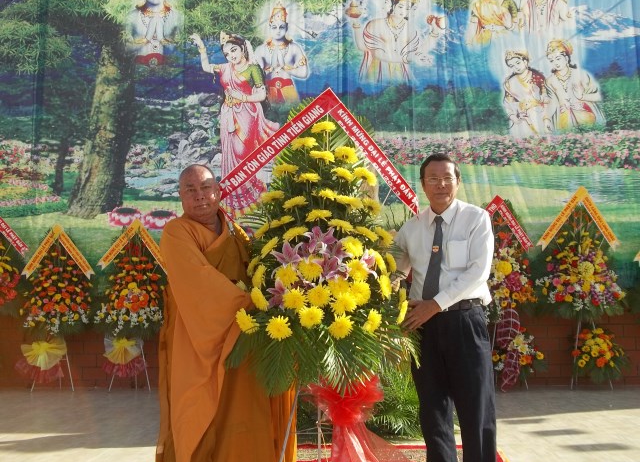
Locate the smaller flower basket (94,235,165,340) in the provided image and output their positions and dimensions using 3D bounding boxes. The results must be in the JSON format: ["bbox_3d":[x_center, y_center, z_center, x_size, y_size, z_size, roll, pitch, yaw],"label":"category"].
[{"bbox_3d":[-1.485,0.447,5.270,0.600,0.820,0.370,0,1,0],"label":"smaller flower basket"}]

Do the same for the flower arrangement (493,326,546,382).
[{"bbox_3d":[1.566,0.966,5.250,0.450,0.440,0.340,0,1,0],"label":"flower arrangement"}]

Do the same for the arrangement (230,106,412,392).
[{"bbox_3d":[-0.002,0.086,2.550,0.710,1.080,0.480,0,1,0],"label":"arrangement"}]

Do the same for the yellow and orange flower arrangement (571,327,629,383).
[{"bbox_3d":[2.212,0.990,5.250,0.470,0.450,0.350,0,1,0],"label":"yellow and orange flower arrangement"}]

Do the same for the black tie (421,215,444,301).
[{"bbox_3d":[0.466,0.113,2.730,0.085,0.360,0.045,3,-3,16],"label":"black tie"}]

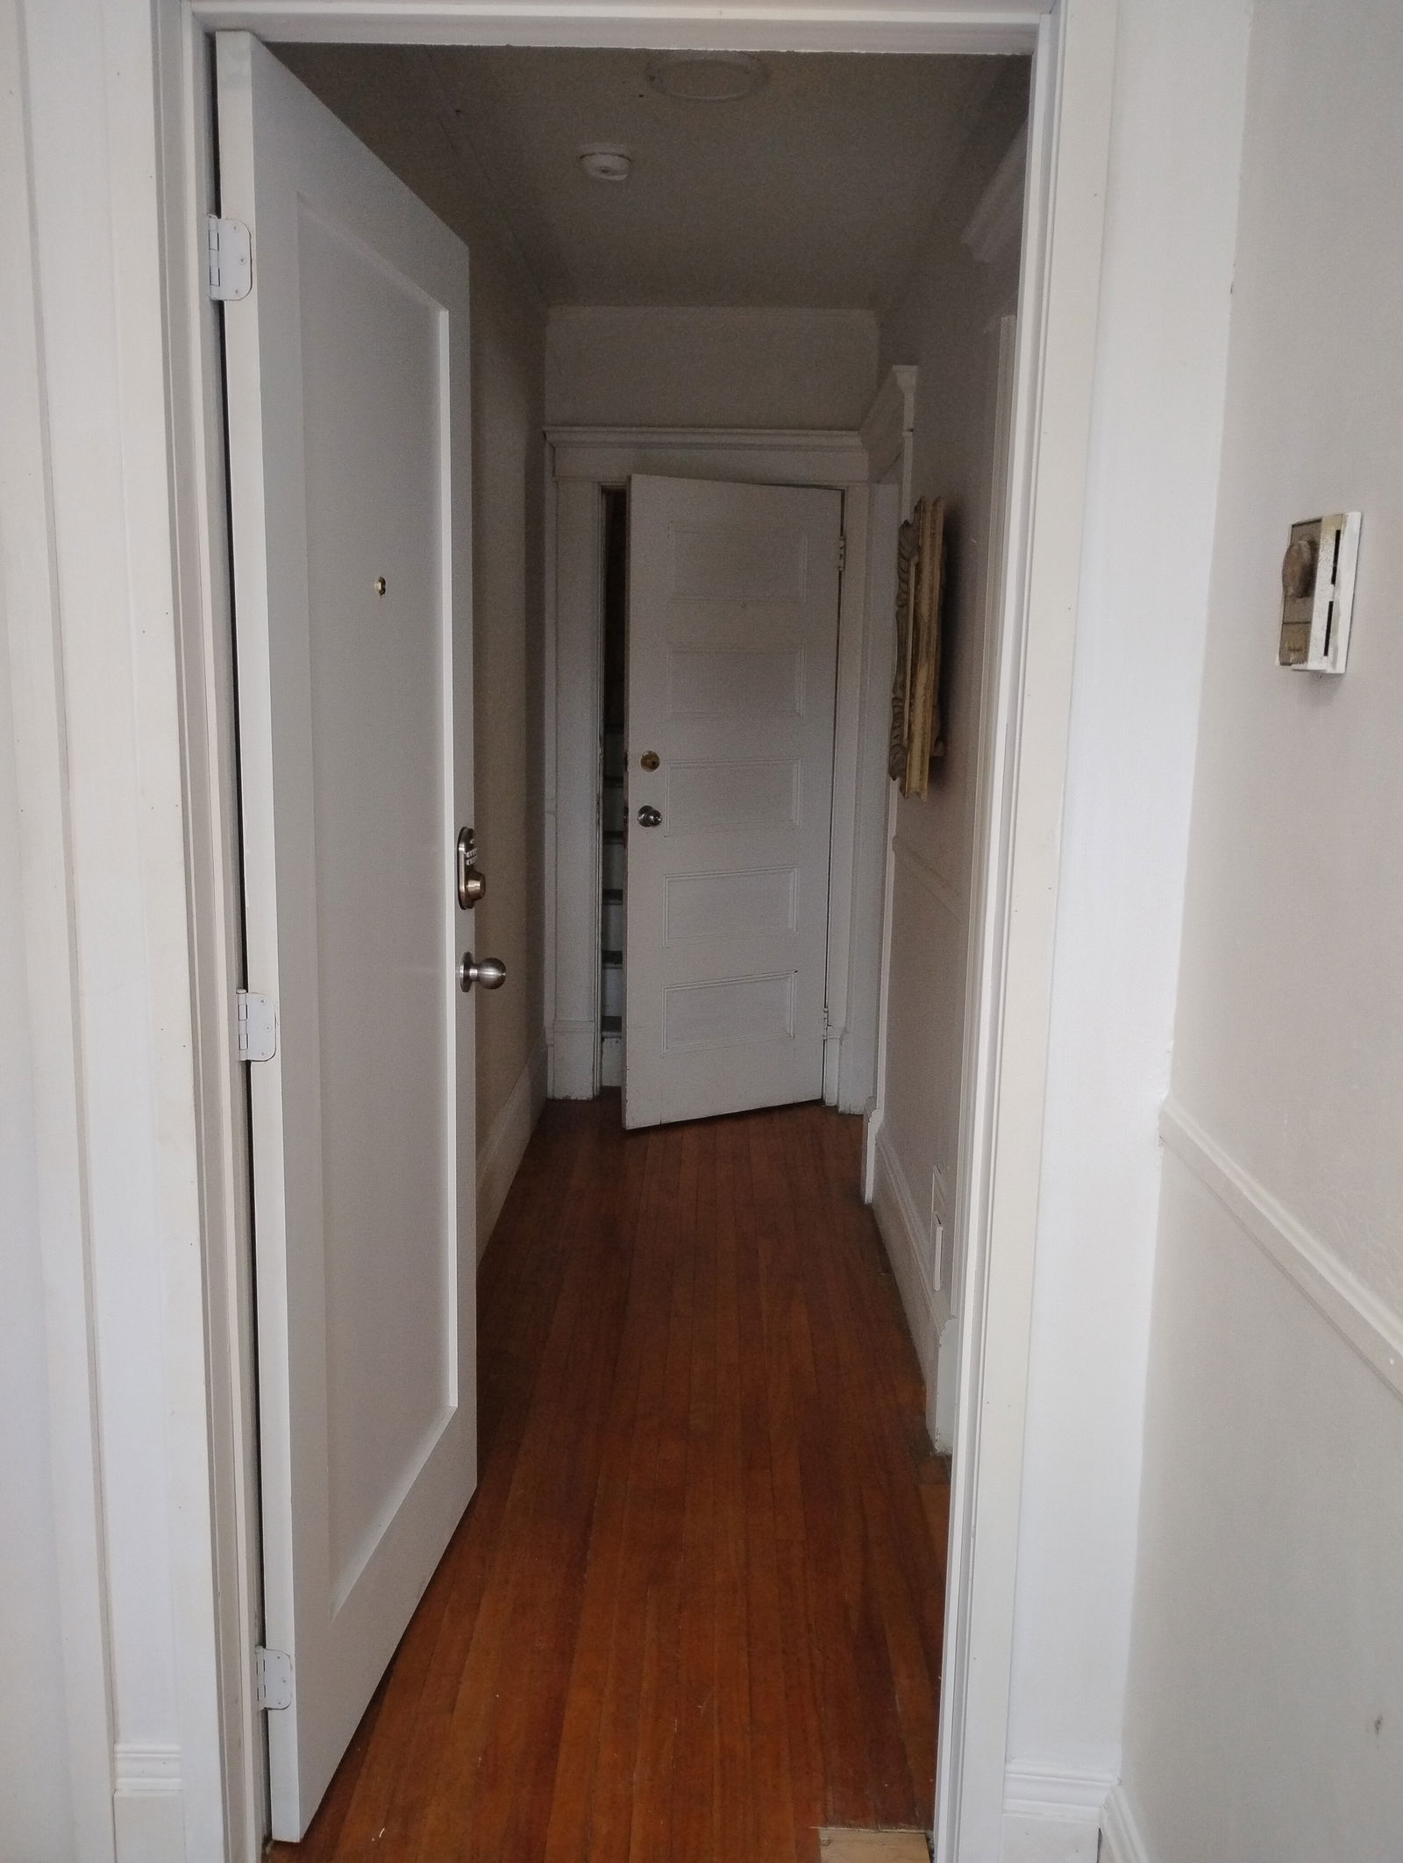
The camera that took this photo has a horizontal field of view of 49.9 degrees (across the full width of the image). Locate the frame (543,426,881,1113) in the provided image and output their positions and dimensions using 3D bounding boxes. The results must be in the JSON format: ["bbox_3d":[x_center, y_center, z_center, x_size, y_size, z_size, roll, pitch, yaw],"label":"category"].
[{"bbox_3d":[0.012,-0.495,4.888,1.030,2.155,0.140,1,10,1],"label":"frame"}]

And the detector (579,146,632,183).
[{"bbox_3d":[-0.207,-1.643,3.231,0.116,0.048,0.116,1,10,1],"label":"detector"}]

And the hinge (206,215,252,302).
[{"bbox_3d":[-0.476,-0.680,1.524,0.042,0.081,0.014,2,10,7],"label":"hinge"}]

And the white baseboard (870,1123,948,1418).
[{"bbox_3d":[0.473,0.741,3.510,0.030,0.215,1.200,1,10,1],"label":"white baseboard"}]

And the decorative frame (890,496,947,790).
[{"bbox_3d":[0.480,-0.629,3.403,0.065,0.620,0.480,1,10,1],"label":"decorative frame"}]

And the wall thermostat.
[{"bbox_3d":[0.467,-0.259,1.161,0.040,0.117,0.074,1,10,1],"label":"wall thermostat"}]

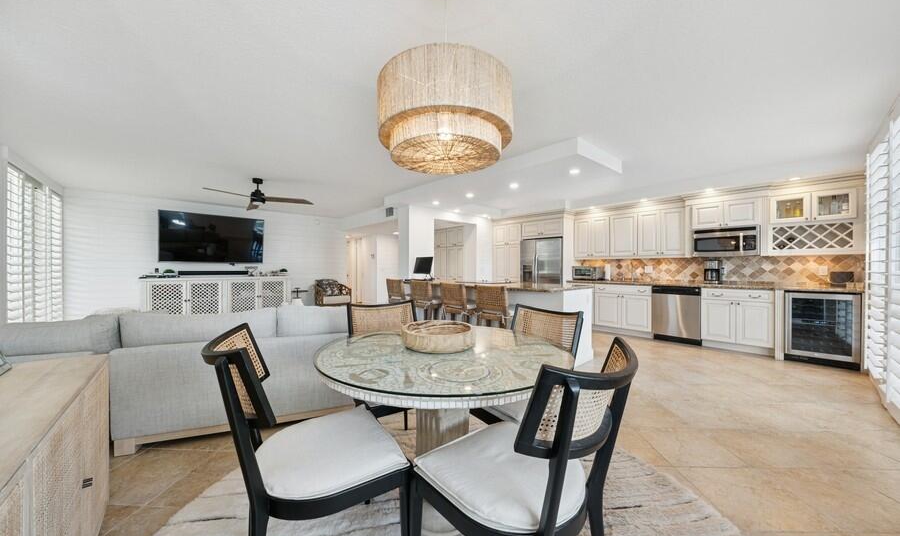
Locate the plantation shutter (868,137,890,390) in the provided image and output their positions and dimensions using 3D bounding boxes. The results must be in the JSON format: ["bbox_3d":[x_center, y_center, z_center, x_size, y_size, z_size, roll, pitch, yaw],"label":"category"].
[{"bbox_3d":[4.040,-0.040,2.830,0.600,2.200,0.060,0,0,-44],"label":"plantation shutter"}]

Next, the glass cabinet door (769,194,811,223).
[{"bbox_3d":[4.447,-0.776,3.925,0.353,0.370,0.040,0,1,44],"label":"glass cabinet door"}]

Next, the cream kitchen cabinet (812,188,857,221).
[{"bbox_3d":[4.846,-0.775,3.795,0.340,0.380,0.340,0,0,-42],"label":"cream kitchen cabinet"}]

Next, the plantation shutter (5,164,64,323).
[{"bbox_3d":[-5.270,0.000,3.860,0.080,2.200,2.000,0,0,-43],"label":"plantation shutter"}]

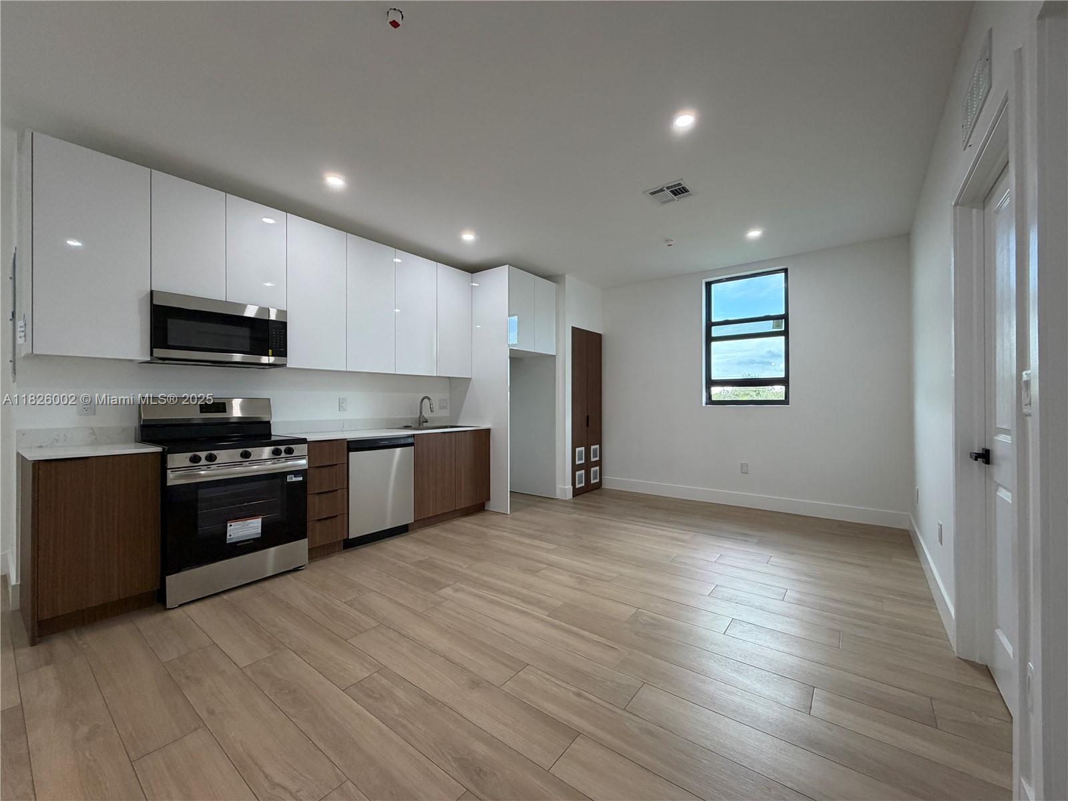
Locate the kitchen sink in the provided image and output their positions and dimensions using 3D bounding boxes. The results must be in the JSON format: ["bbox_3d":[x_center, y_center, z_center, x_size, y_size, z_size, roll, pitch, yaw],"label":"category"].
[{"bbox_3d":[-0.983,0.371,4.330,0.425,0.198,0.720,0,0,37],"label":"kitchen sink"}]

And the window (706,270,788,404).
[{"bbox_3d":[2.374,-0.660,4.835,0.851,1.441,0.087,0,0,37],"label":"window"}]

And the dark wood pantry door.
[{"bbox_3d":[0.670,0.142,5.497,0.041,2.043,0.750,0,0,37],"label":"dark wood pantry door"}]

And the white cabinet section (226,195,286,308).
[{"bbox_3d":[-2.062,-1.011,3.118,0.347,0.714,0.380,0,0,37],"label":"white cabinet section"}]

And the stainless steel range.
[{"bbox_3d":[-2.068,0.567,2.910,0.705,1.178,0.767,0,0,37],"label":"stainless steel range"}]

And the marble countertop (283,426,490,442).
[{"bbox_3d":[-1.274,0.286,3.989,0.645,0.022,1.884,0,0,37],"label":"marble countertop"}]

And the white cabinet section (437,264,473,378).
[{"bbox_3d":[-0.952,-0.805,4.575,0.347,1.127,0.477,0,0,37],"label":"white cabinet section"}]

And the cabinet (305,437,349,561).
[{"bbox_3d":[-1.762,0.727,3.357,0.628,0.860,0.312,0,0,37],"label":"cabinet"}]

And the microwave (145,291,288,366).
[{"bbox_3d":[-2.200,-0.451,3.002,0.396,0.406,0.760,0,0,37],"label":"microwave"}]

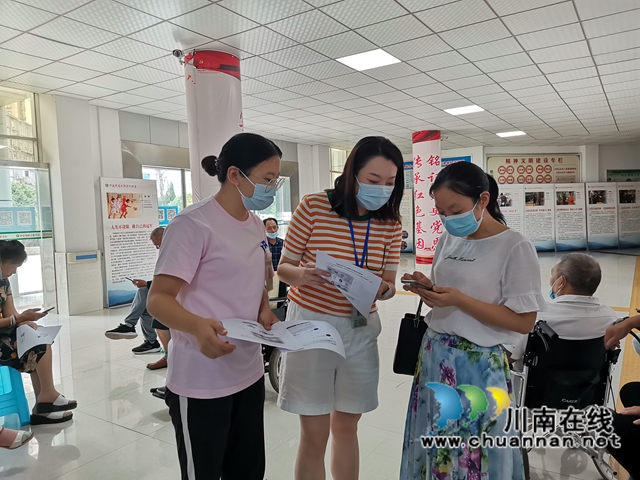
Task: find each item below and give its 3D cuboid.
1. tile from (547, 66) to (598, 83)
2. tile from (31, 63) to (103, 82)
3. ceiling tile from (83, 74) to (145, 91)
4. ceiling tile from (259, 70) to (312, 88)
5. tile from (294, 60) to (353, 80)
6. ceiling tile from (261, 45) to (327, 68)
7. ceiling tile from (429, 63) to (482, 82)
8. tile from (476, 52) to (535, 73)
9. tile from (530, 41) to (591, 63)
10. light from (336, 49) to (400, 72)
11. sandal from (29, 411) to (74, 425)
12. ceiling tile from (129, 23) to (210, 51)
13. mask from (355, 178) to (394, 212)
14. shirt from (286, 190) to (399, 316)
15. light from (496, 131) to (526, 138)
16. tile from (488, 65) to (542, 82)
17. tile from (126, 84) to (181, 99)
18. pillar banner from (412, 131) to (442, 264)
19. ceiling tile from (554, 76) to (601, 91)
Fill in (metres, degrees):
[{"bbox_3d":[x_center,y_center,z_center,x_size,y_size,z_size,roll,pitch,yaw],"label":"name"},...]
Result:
[{"bbox_3d":[3.386,-2.206,6.451,0.600,0.020,0.600,0,4,34],"label":"tile"},{"bbox_3d":[-2.939,-1.968,5.633,0.600,0.020,0.600,1,4,34],"label":"tile"},{"bbox_3d":[-2.606,-2.007,6.130,0.600,0.020,0.600,1,4,34],"label":"ceiling tile"},{"bbox_3d":[-0.443,-2.074,6.173,0.600,0.020,0.600,0,4,34],"label":"ceiling tile"},{"bbox_3d":[0.060,-2.060,5.793,0.600,0.030,0.600,0,4,34],"label":"tile"},{"bbox_3d":[-0.272,-2.023,5.295,0.600,0.030,0.600,0,4,34],"label":"ceiling tile"},{"bbox_3d":[1.722,-2.135,6.121,0.600,0.020,0.600,0,4,34],"label":"ceiling tile"},{"bbox_3d":[2.222,-2.129,5.789,0.600,0.020,0.600,0,4,34],"label":"tile"},{"bbox_3d":[2.716,-2.128,5.455,0.600,0.020,0.600,1,4,34],"label":"tile"},{"bbox_3d":[0.558,-2.079,5.458,0.600,0.060,0.600,0,4,34],"label":"light"},{"bbox_3d":[-1.786,1.164,3.202,0.245,0.085,0.090,-2,3,-7],"label":"sandal"},{"bbox_3d":[-1.437,-1.951,4.632,0.600,0.020,0.600,0,4,34],"label":"ceiling tile"},{"bbox_3d":[0.188,-0.149,1.630,0.140,0.108,0.080,3,23,-20],"label":"mask"},{"bbox_3d":[0.077,0.045,1.730,0.420,0.440,0.250,-3,6,-17],"label":"shirt"},{"bbox_3d":[4.553,-2.504,11.398,0.600,0.040,0.600,0,4,34],"label":"light"},{"bbox_3d":[2.559,-2.173,6.281,0.600,0.020,0.600,0,4,34],"label":"tile"},{"bbox_3d":[-2.270,-2.042,6.627,0.600,0.020,0.600,0,4,34],"label":"tile"},{"bbox_3d":[2.391,-0.918,10.598,0.630,2.851,0.600,-1,3,18],"label":"pillar banner"},{"bbox_3d":[3.736,-2.246,6.989,0.600,0.020,0.600,0,4,34],"label":"ceiling tile"}]

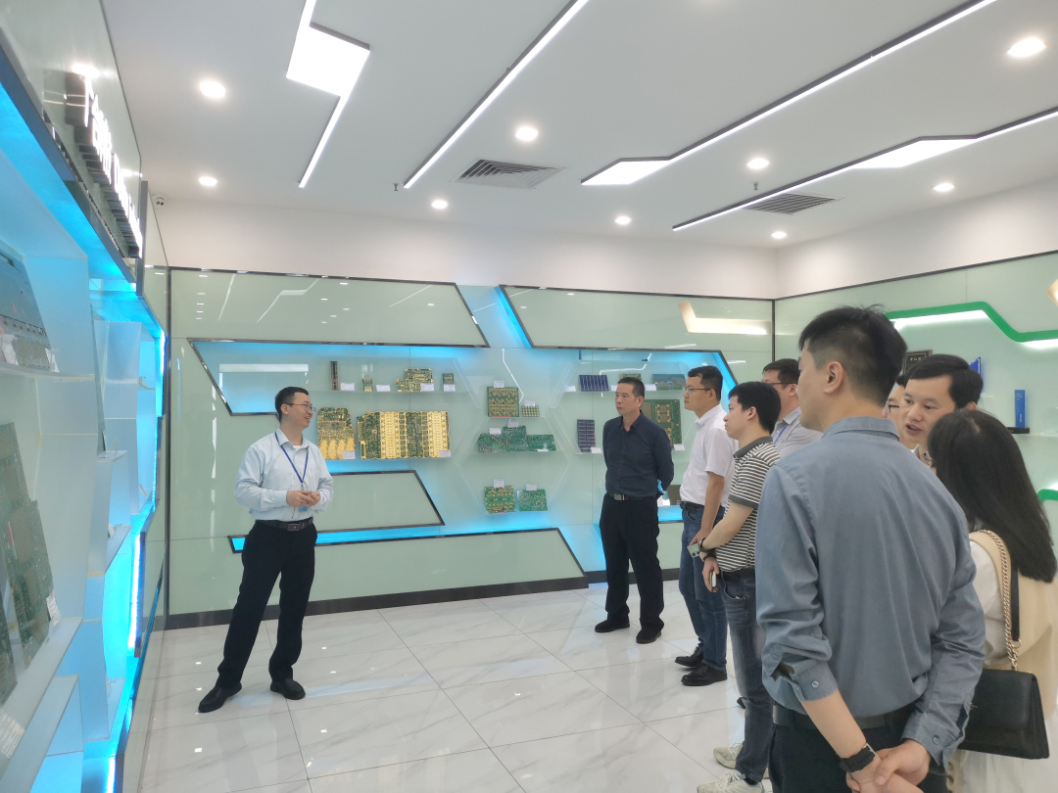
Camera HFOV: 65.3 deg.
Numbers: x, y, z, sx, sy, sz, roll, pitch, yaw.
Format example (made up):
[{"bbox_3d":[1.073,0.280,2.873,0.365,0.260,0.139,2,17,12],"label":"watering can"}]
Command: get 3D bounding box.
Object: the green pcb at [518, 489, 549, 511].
[{"bbox_3d":[0.033,0.853,6.750,0.238,0.164,0.015,0,-18,-22],"label":"green pcb"}]

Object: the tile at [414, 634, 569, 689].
[{"bbox_3d":[-0.257,1.607,5.031,0.800,0.010,0.800,0,0,-22],"label":"tile"}]

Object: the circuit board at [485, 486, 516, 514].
[{"bbox_3d":[-0.230,0.831,6.646,0.243,0.202,0.015,0,-16,-22],"label":"circuit board"}]

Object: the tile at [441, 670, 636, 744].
[{"bbox_3d":[0.045,1.607,4.274,0.800,0.010,0.800,0,0,-22],"label":"tile"}]

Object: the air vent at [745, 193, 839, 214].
[{"bbox_3d":[1.814,-1.366,5.810,0.550,0.030,0.550,0,0,-22],"label":"air vent"}]

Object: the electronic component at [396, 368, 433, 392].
[{"bbox_3d":[-0.882,-0.122,6.384,0.282,0.178,0.015,0,-10,-22],"label":"electronic component"}]

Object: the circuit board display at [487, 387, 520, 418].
[{"bbox_3d":[-0.205,0.049,6.681,0.268,0.243,0.015,0,-4,-22],"label":"circuit board display"}]

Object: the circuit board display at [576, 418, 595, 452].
[{"bbox_3d":[0.492,0.337,6.959,0.157,0.278,0.015,0,-8,-22],"label":"circuit board display"}]

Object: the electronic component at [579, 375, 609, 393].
[{"bbox_3d":[0.559,-0.109,6.945,0.260,0.140,0.050,0,0,-22],"label":"electronic component"}]

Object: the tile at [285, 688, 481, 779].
[{"bbox_3d":[-0.699,1.607,3.979,0.800,0.010,0.800,0,0,-22],"label":"tile"}]

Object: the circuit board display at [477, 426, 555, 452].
[{"bbox_3d":[-0.091,0.345,6.687,0.670,0.206,0.055,0,0,-22],"label":"circuit board display"}]

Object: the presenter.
[{"bbox_3d":[-1.362,0.774,4.410,0.660,1.665,0.480,0,0,-42],"label":"presenter"}]

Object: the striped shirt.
[{"bbox_3d":[0.932,0.437,3.420,0.290,0.555,0.460,0,0,21],"label":"striped shirt"}]

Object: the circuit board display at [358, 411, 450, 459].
[{"bbox_3d":[-0.958,0.297,6.366,0.718,0.353,0.020,0,-5,-22],"label":"circuit board display"}]

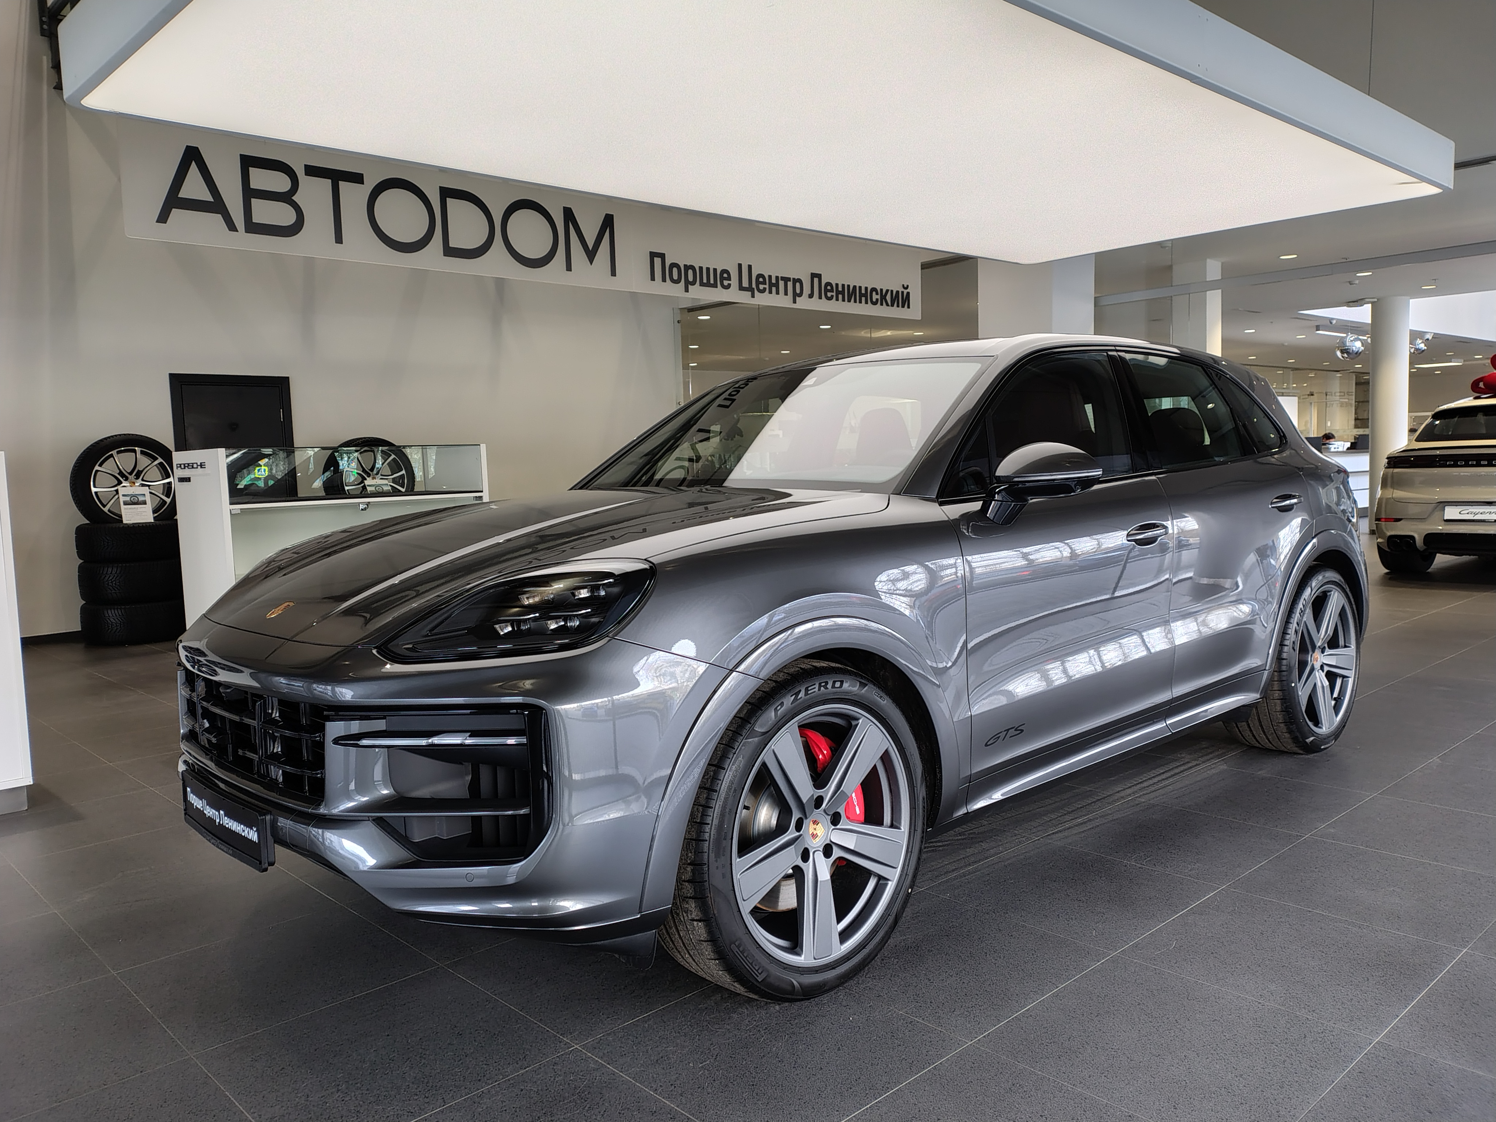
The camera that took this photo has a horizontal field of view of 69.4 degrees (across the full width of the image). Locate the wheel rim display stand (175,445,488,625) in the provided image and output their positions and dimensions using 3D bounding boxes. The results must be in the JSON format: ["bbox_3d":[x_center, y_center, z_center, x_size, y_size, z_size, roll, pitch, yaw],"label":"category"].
[{"bbox_3d":[-3.067,-0.117,8.204,1.930,1.440,0.930,-7,7,-43],"label":"wheel rim display stand"}]

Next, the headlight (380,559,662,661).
[{"bbox_3d":[-0.493,0.119,2.318,0.420,0.215,0.460,-7,7,-43],"label":"headlight"}]

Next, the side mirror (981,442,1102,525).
[{"bbox_3d":[0.840,-0.223,3.088,0.210,0.225,0.260,-7,7,-43],"label":"side mirror"}]

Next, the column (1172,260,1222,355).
[{"bbox_3d":[4.703,-1.505,11.307,0.370,3.050,0.370,-7,7,-43],"label":"column"}]

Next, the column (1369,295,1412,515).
[{"bbox_3d":[8.569,-1.936,14.393,0.440,3.050,0.440,-7,7,-43],"label":"column"}]

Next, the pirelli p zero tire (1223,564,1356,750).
[{"bbox_3d":[2.287,0.394,4.552,0.780,0.780,0.315,-7,7,-43],"label":"pirelli p zero tire"}]

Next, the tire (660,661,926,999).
[{"bbox_3d":[0.098,0.642,2.651,0.785,0.785,0.290,-7,7,-43],"label":"tire"}]

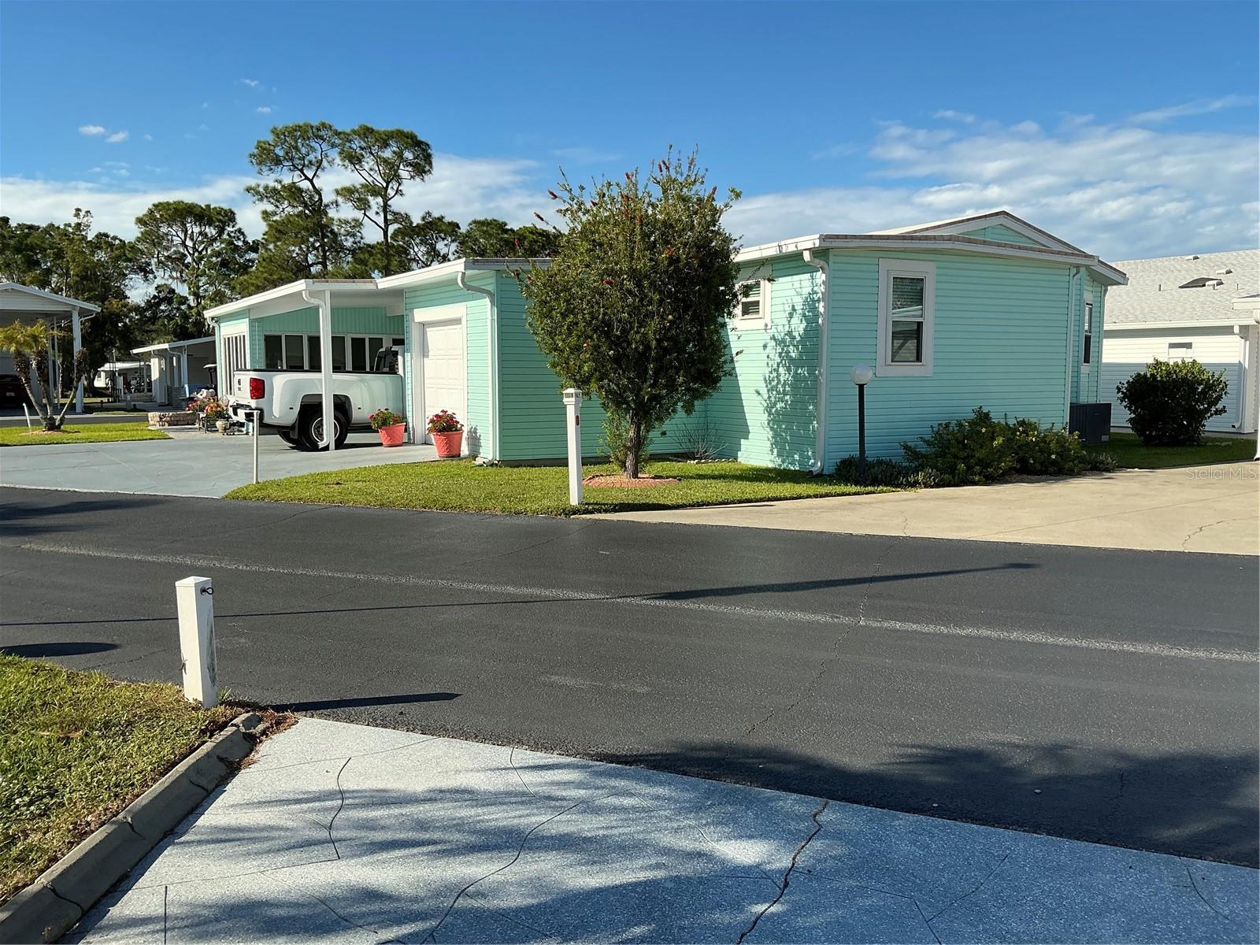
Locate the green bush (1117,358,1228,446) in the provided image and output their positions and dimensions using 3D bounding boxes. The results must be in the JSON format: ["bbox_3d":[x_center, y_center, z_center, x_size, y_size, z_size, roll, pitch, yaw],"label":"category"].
[{"bbox_3d":[10.681,-1.401,19.928,2.050,1.670,1.950,3,7,28],"label":"green bush"}]

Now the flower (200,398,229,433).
[{"bbox_3d":[-9.131,-1.258,22.495,0.620,0.800,0.600,-2,7,-22],"label":"flower"}]

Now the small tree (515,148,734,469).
[{"bbox_3d":[0.021,-2.213,14.496,3.100,4.580,3.000,0,6,0],"label":"small tree"}]

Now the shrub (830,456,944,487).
[{"bbox_3d":[3.681,-0.044,14.338,1.750,0.360,0.850,-3,7,-27],"label":"shrub"}]

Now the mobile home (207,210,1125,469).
[{"bbox_3d":[-0.653,-3.060,23.368,15.300,4.350,18.000,-3,7,-27],"label":"mobile home"}]

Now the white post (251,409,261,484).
[{"bbox_3d":[-5.003,-0.329,13.617,0.075,0.980,0.075,2,6,20],"label":"white post"}]

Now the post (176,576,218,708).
[{"bbox_3d":[-2.064,0.805,4.885,0.115,0.620,0.115,2,6,20],"label":"post"}]

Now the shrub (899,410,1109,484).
[{"bbox_3d":[5.808,-0.482,15.518,4.000,0.980,1.350,-3,7,-27],"label":"shrub"}]

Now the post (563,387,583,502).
[{"bbox_3d":[-0.630,-0.305,11.796,0.165,1.340,0.165,3,7,23],"label":"post"}]

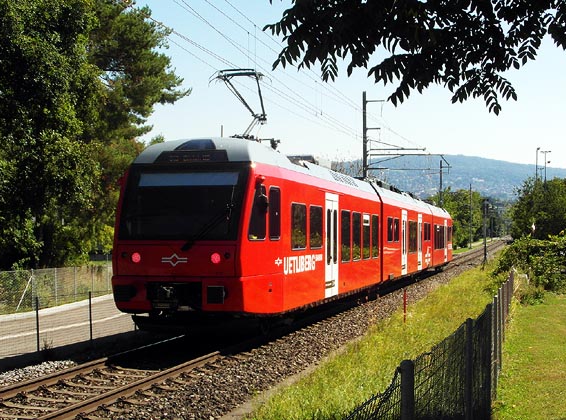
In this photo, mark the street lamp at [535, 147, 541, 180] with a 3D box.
[{"bbox_3d":[38.490,-1.590,140.000,0.800,15.800,0.500,0,1,15],"label":"street lamp"}]

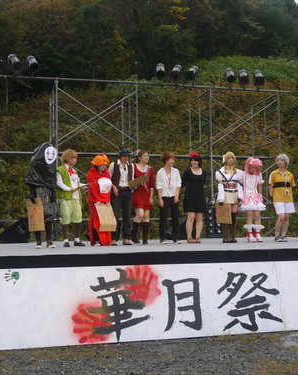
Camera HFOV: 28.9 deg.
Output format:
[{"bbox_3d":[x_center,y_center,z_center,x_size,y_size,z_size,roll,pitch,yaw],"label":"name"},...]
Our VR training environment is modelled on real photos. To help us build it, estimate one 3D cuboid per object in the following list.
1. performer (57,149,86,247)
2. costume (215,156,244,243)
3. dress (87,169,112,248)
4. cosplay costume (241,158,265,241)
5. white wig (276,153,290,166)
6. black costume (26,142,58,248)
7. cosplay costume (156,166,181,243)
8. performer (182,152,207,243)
[{"bbox_3d":[-1.306,0.180,9.800,0.400,1.666,0.330,2,-4,-42],"label":"performer"},{"bbox_3d":[1.463,0.202,10.500,0.490,1.621,0.310,-1,-3,3],"label":"costume"},{"bbox_3d":[-0.848,0.221,10.000,0.370,1.584,0.330,2,-4,-35],"label":"dress"},{"bbox_3d":[1.913,0.225,10.600,0.450,1.569,0.340,-1,-3,10],"label":"cosplay costume"},{"bbox_3d":[2.461,-0.502,10.650,0.250,0.267,0.260,-2,-4,28],"label":"white wig"},{"bbox_3d":[-1.726,0.129,9.300,0.460,1.706,0.360,1,-4,-30],"label":"black costume"},{"bbox_3d":[0.358,0.320,10.350,0.440,1.392,0.270,0,-3,-8],"label":"cosplay costume"},{"bbox_3d":[0.819,0.189,10.400,0.450,1.638,0.290,-1,-3,3],"label":"performer"}]

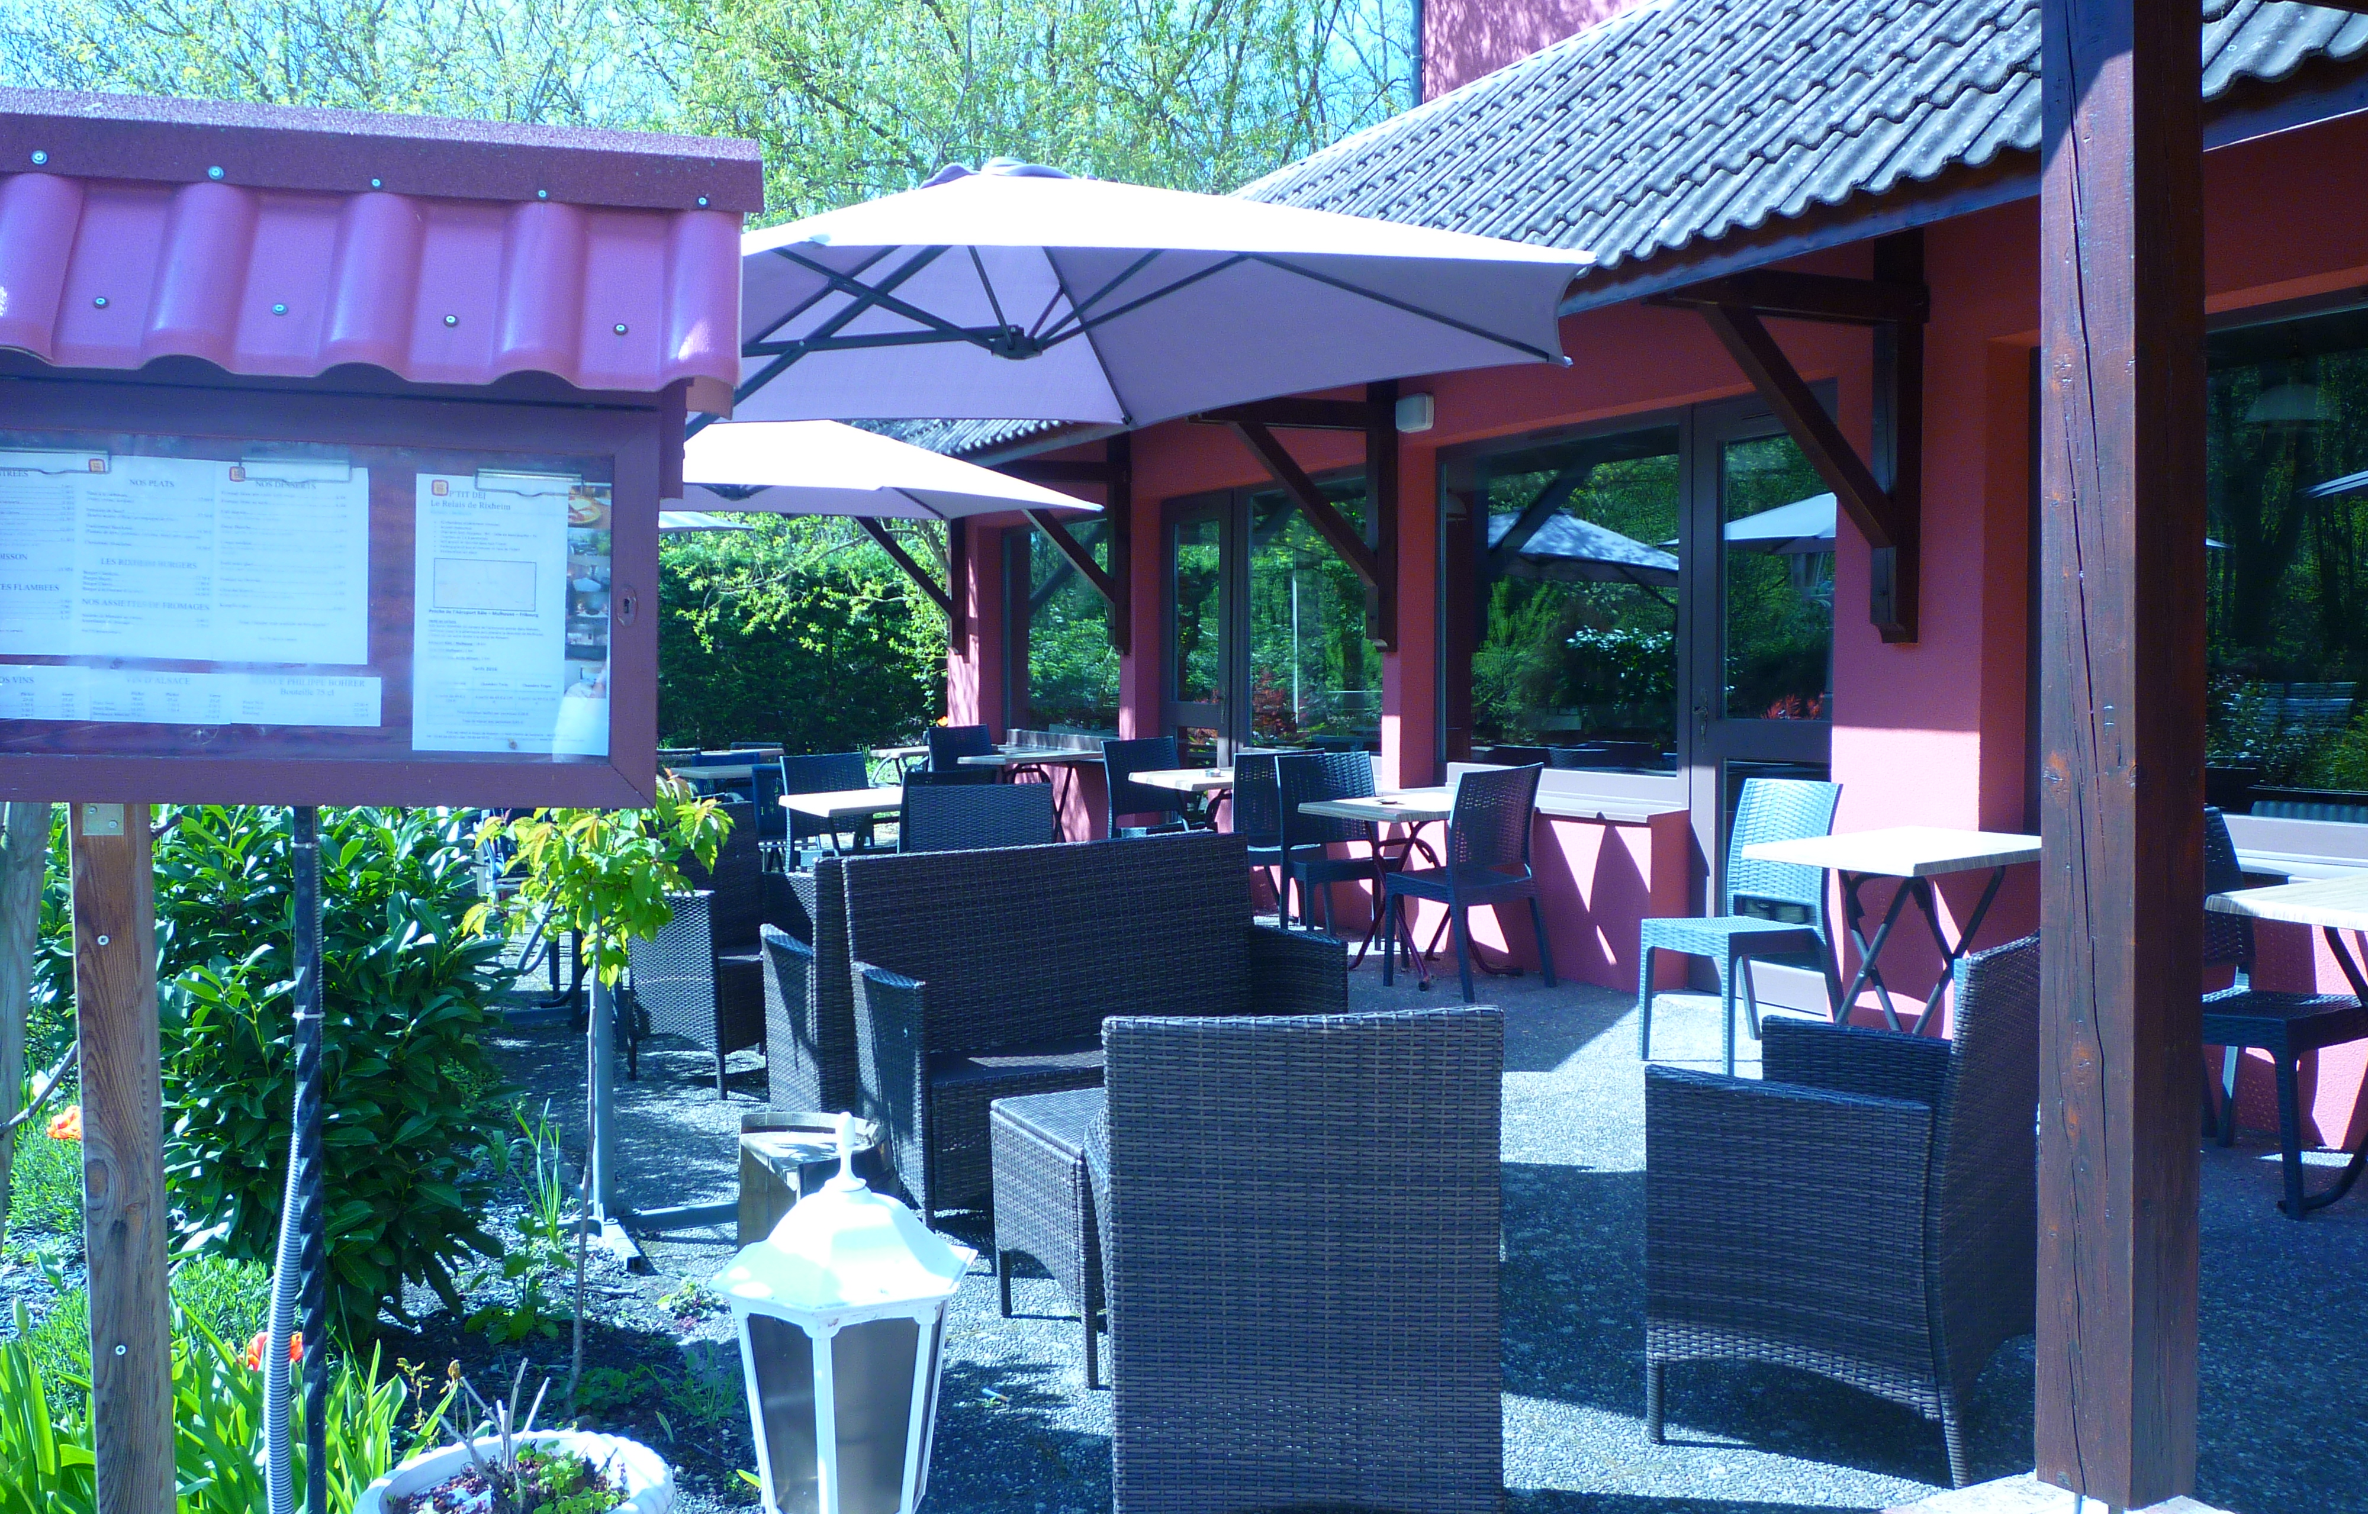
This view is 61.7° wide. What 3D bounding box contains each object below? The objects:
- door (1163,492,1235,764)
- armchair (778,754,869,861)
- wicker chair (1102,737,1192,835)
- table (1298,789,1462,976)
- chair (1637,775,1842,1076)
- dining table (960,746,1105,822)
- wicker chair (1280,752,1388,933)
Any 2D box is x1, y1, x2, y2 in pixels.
[{"bbox_3d":[0.091,-0.507,12.868,0.091,2.424,1.010,-1,3,-25],"label":"door"},{"bbox_3d":[-1.583,0.413,9.225,0.460,0.870,0.530,-1,3,-29],"label":"armchair"},{"bbox_3d":[-0.141,0.366,11.120,0.475,0.889,0.556,-1,3,-27],"label":"wicker chair"},{"bbox_3d":[0.970,0.566,8.541,0.687,0.737,0.687,-2,3,-33],"label":"table"},{"bbox_3d":[1.801,0.539,6.377,0.570,0.874,0.450,-2,3,-36],"label":"chair"},{"bbox_3d":[-0.923,0.365,12.226,0.720,0.740,0.720,-1,3,-26],"label":"dining table"},{"bbox_3d":[0.697,0.432,8.626,0.460,0.870,0.530,-1,3,-24],"label":"wicker chair"}]

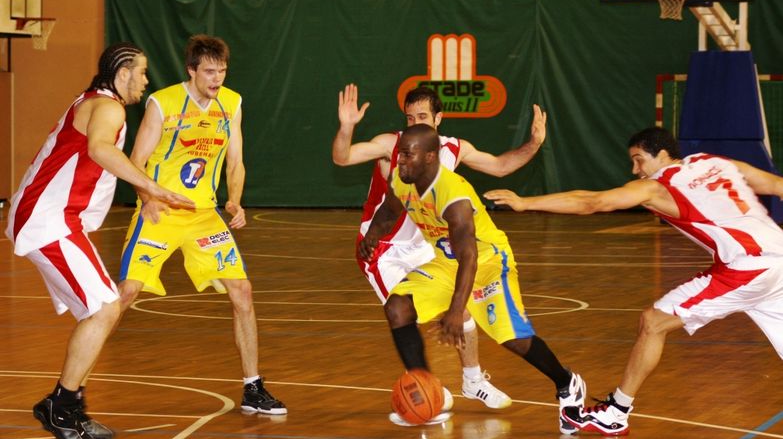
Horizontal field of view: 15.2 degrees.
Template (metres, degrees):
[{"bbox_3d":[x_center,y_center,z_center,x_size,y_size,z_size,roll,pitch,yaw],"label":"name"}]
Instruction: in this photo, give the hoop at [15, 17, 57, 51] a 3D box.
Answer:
[{"bbox_3d":[-5.928,-3.089,48.800,0.660,0.560,0.480,1,2,17],"label":"hoop"}]

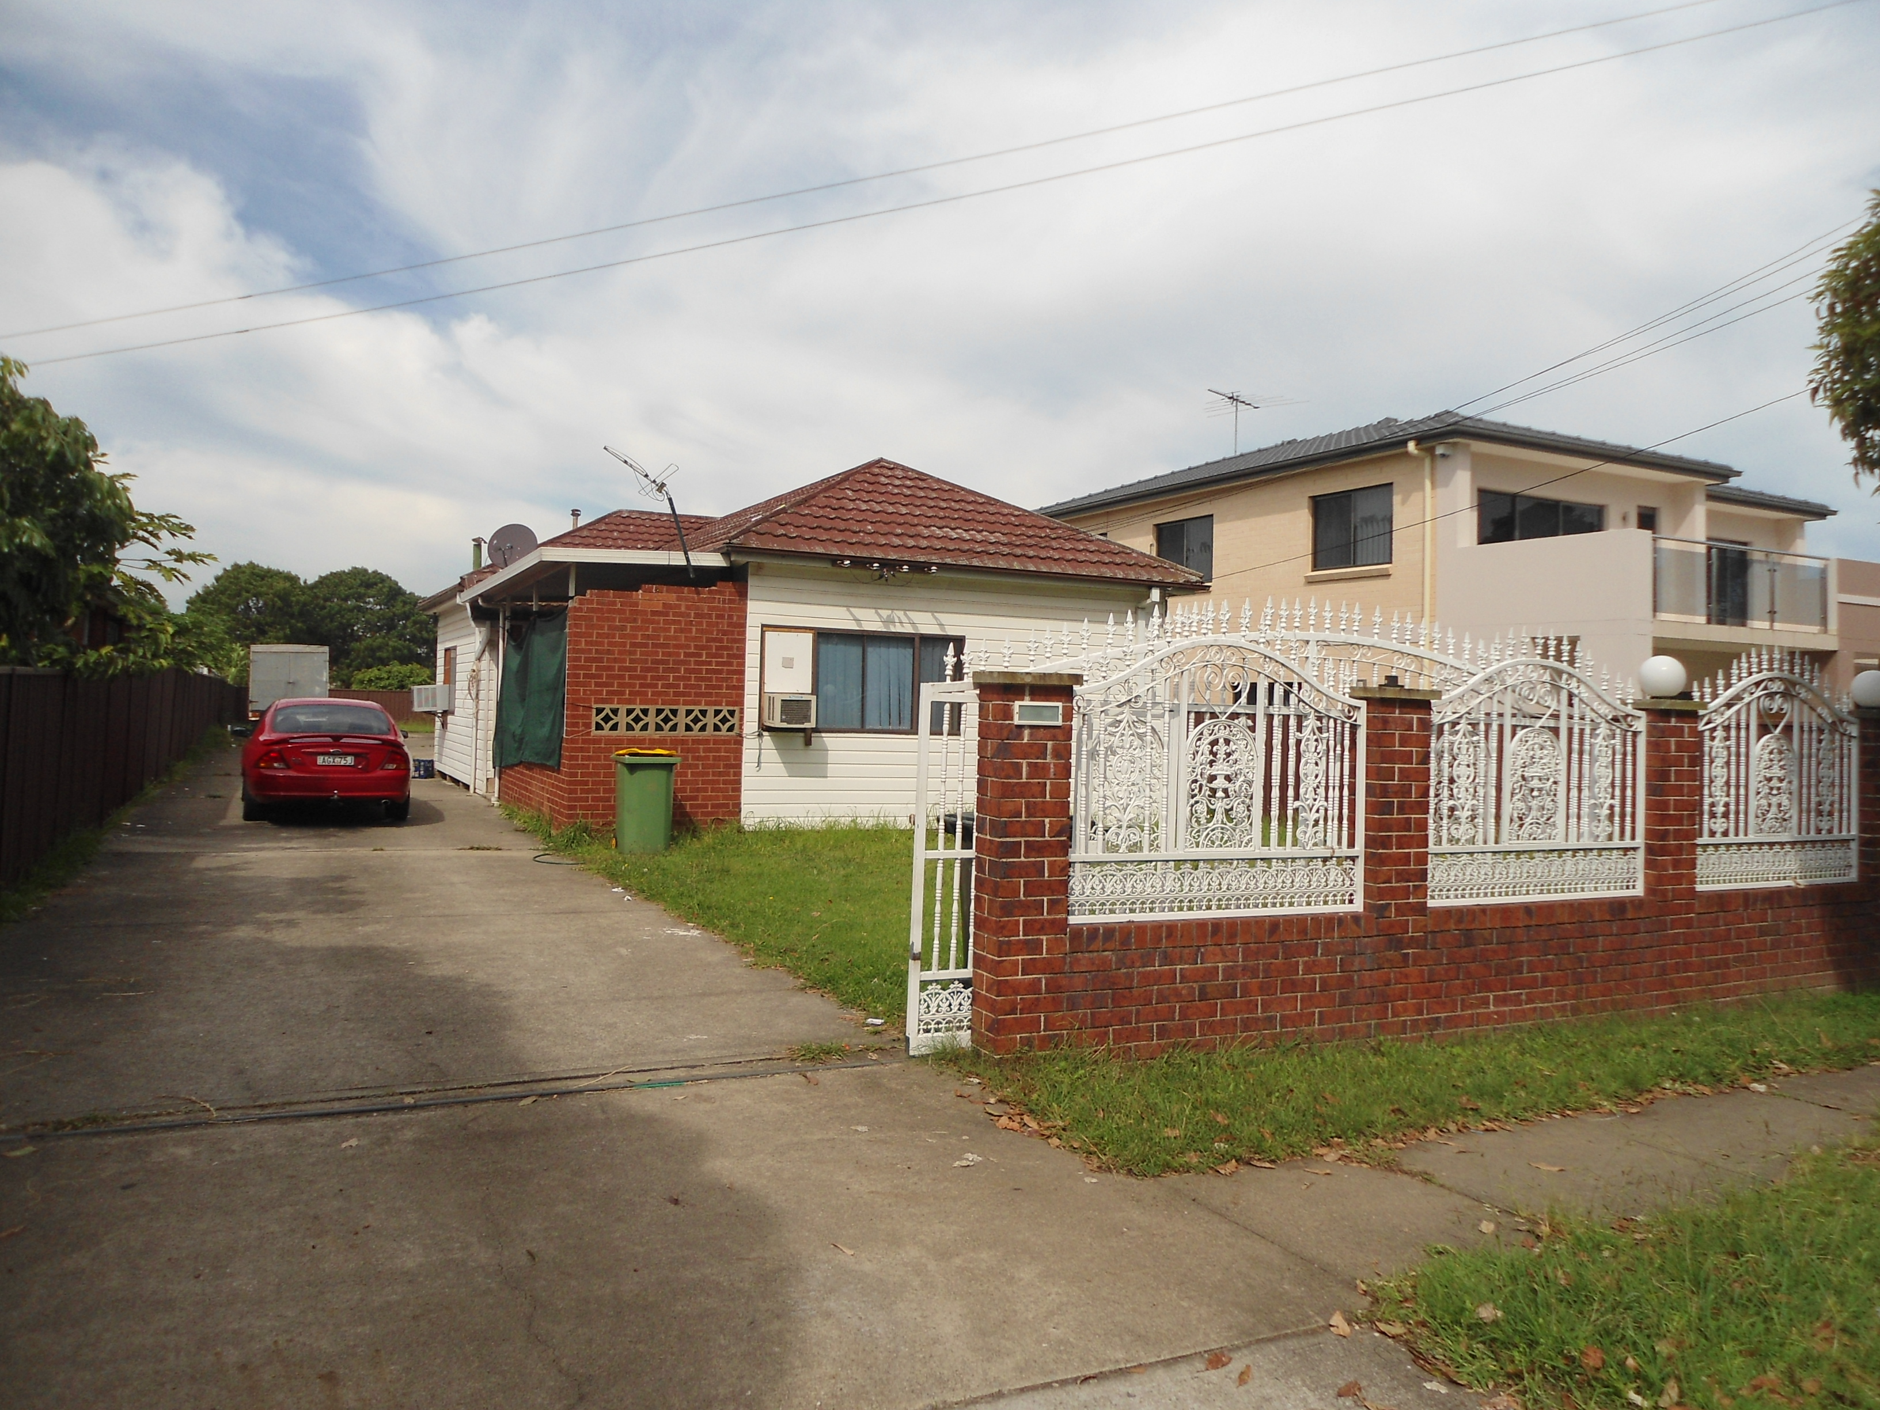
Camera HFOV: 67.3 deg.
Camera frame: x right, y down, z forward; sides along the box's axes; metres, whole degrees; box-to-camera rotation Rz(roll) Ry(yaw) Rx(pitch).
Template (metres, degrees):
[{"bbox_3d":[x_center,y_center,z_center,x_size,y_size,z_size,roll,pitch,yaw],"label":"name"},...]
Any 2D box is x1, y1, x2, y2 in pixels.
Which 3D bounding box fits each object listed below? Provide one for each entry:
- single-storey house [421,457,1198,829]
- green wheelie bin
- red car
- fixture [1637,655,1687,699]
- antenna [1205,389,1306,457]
[{"bbox_3d":[-3.370,-0.953,22.370,8.200,4.870,14.200,2,0,-25],"label":"single-storey house"},{"bbox_3d":[-2.980,0.962,14.300,0.580,1.070,0.730,2,0,-25],"label":"green wheelie bin"},{"bbox_3d":[-7.660,0.631,17.710,1.870,1.430,4.900,2,0,-25],"label":"red car"},{"bbox_3d":[4.290,-0.165,8.370,0.250,0.260,0.250,2,0,-28],"label":"fixture"},{"bbox_3d":[6.470,-6.120,30.800,2.400,1.550,2.000,1,0,42],"label":"antenna"}]

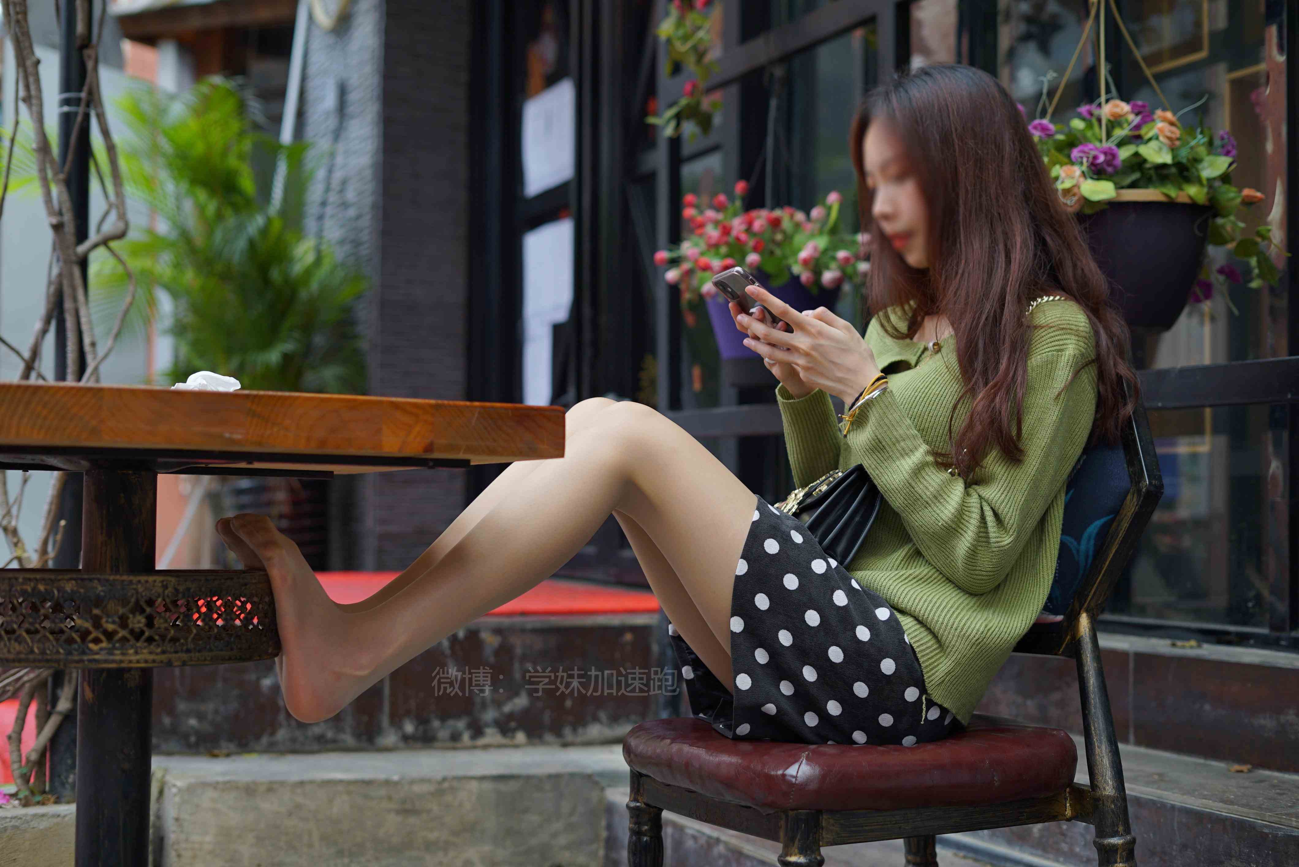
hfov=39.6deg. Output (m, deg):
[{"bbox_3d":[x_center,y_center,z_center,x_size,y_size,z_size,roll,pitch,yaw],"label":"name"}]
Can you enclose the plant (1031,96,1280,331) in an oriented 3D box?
[{"bbox_3d":[0.791,-0.346,2.850,0.410,0.360,0.390,-1,-2,16],"label":"plant"}]

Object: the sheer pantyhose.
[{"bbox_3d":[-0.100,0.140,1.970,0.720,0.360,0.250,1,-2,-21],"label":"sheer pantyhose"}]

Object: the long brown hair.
[{"bbox_3d":[0.425,-0.201,2.220,0.290,0.490,0.260,1,-2,-28],"label":"long brown hair"}]

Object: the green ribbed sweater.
[{"bbox_3d":[0.353,0.094,2.200,0.320,0.490,0.410,1,-2,-28],"label":"green ribbed sweater"}]

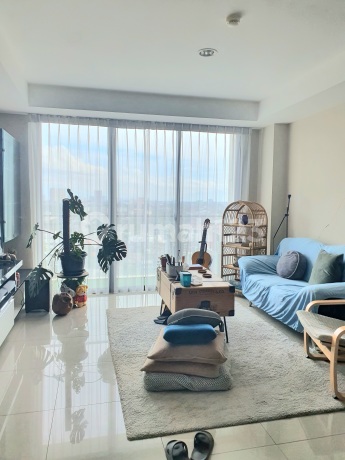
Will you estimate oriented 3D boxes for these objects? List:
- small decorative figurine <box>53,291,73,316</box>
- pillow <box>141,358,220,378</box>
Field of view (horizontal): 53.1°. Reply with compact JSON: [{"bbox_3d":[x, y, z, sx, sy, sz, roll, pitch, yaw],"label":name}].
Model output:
[{"bbox_3d":[-1.295,0.858,4.070,0.225,0.262,0.220,-2,5,-35],"label":"small decorative figurine"},{"bbox_3d":[0.072,0.949,2.635,0.540,0.120,0.540,1,4,4],"label":"pillow"}]

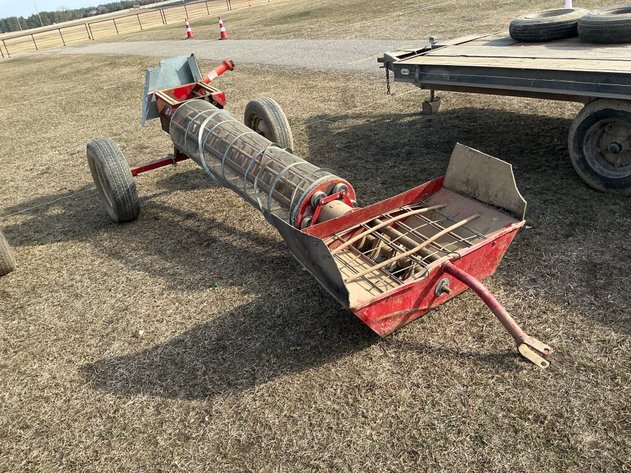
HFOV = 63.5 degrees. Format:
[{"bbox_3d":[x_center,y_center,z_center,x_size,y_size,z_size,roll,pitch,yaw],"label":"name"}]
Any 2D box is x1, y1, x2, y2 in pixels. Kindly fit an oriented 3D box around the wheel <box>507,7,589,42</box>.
[{"bbox_3d":[2.165,-1.945,4.710,0.690,0.180,0.690,3,29,24],"label":"wheel"}]

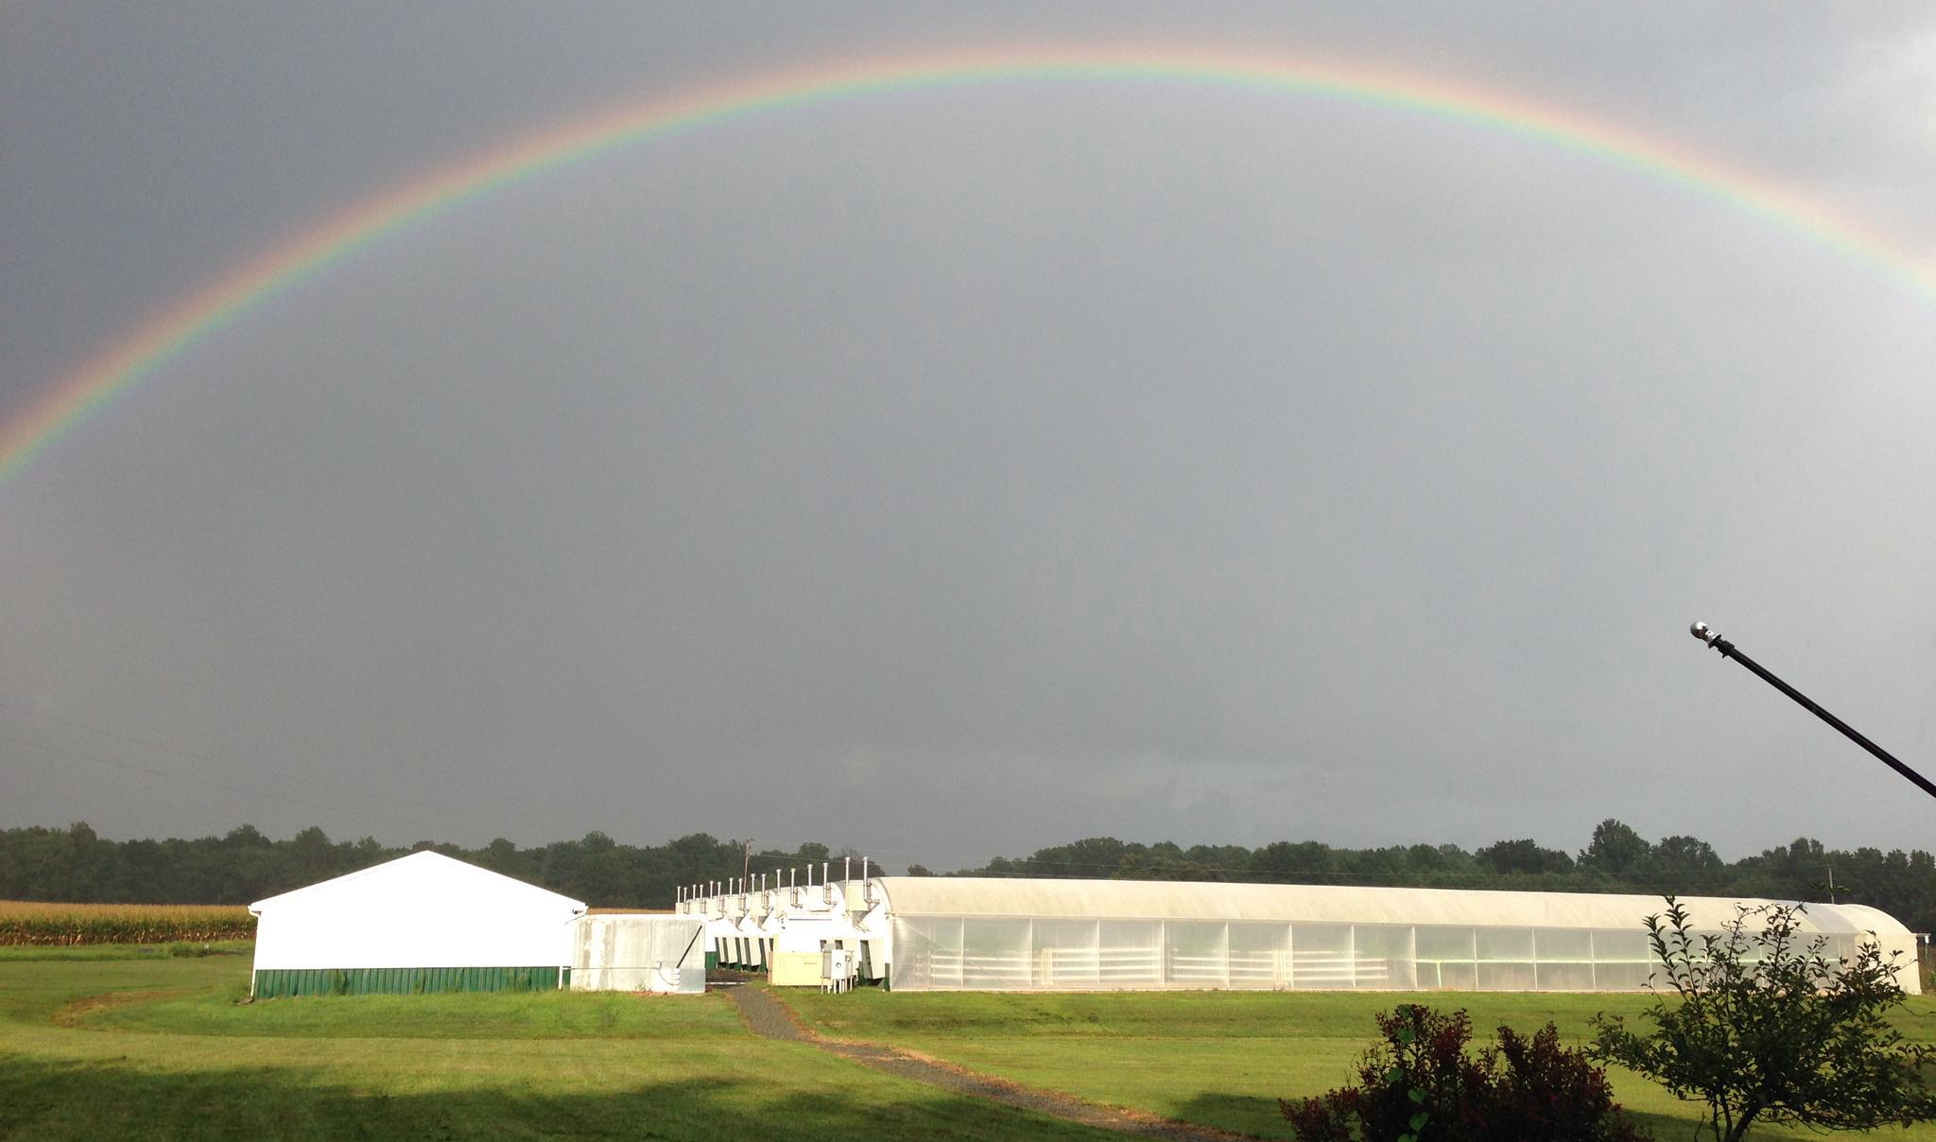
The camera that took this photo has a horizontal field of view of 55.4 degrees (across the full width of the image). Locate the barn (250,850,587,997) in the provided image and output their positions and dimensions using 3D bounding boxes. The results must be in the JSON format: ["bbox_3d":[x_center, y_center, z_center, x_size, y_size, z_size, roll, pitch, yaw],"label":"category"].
[{"bbox_3d":[-18.819,11.967,62.468,9.950,4.480,12.500,4,-12,-19],"label":"barn"}]

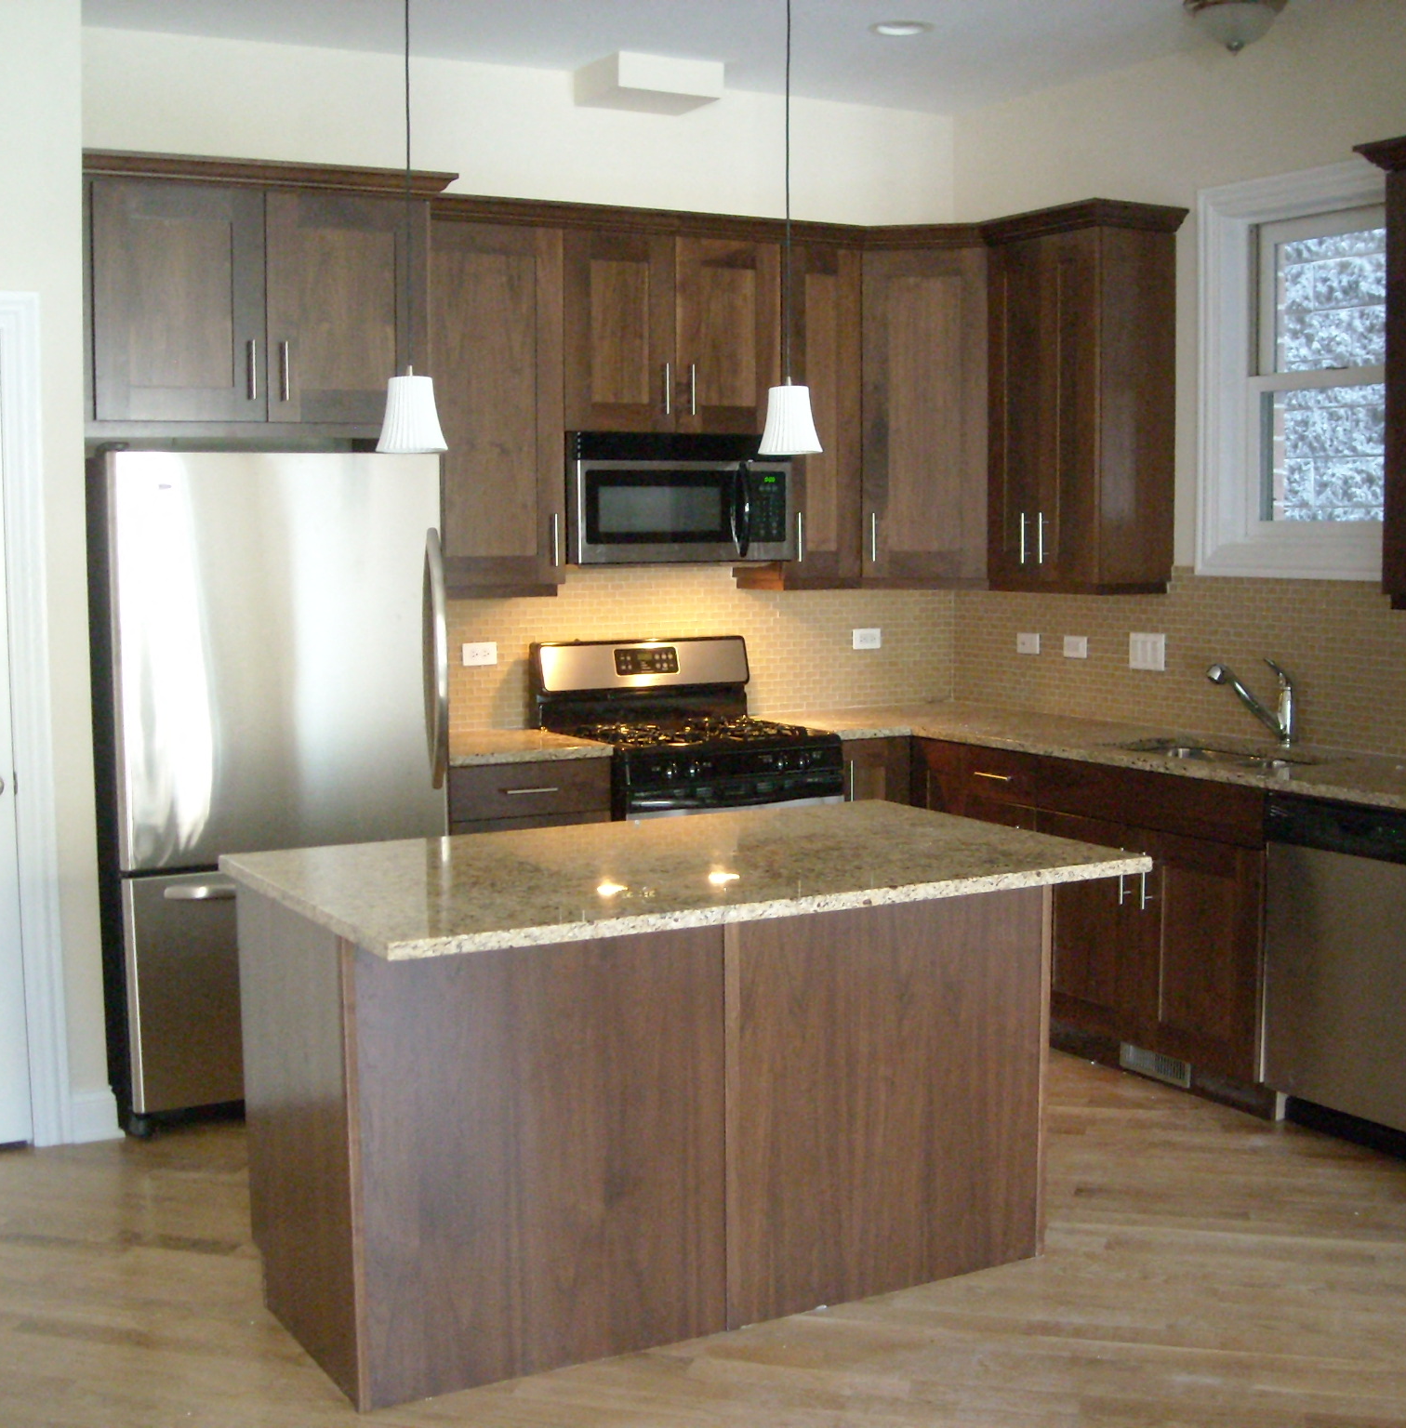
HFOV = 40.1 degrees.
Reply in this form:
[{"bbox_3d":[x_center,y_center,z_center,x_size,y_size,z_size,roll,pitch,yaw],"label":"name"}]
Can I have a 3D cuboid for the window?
[{"bbox_3d":[1.766,-0.964,5.428,0.109,1.173,1.019,-3,6,-29],"label":"window"}]

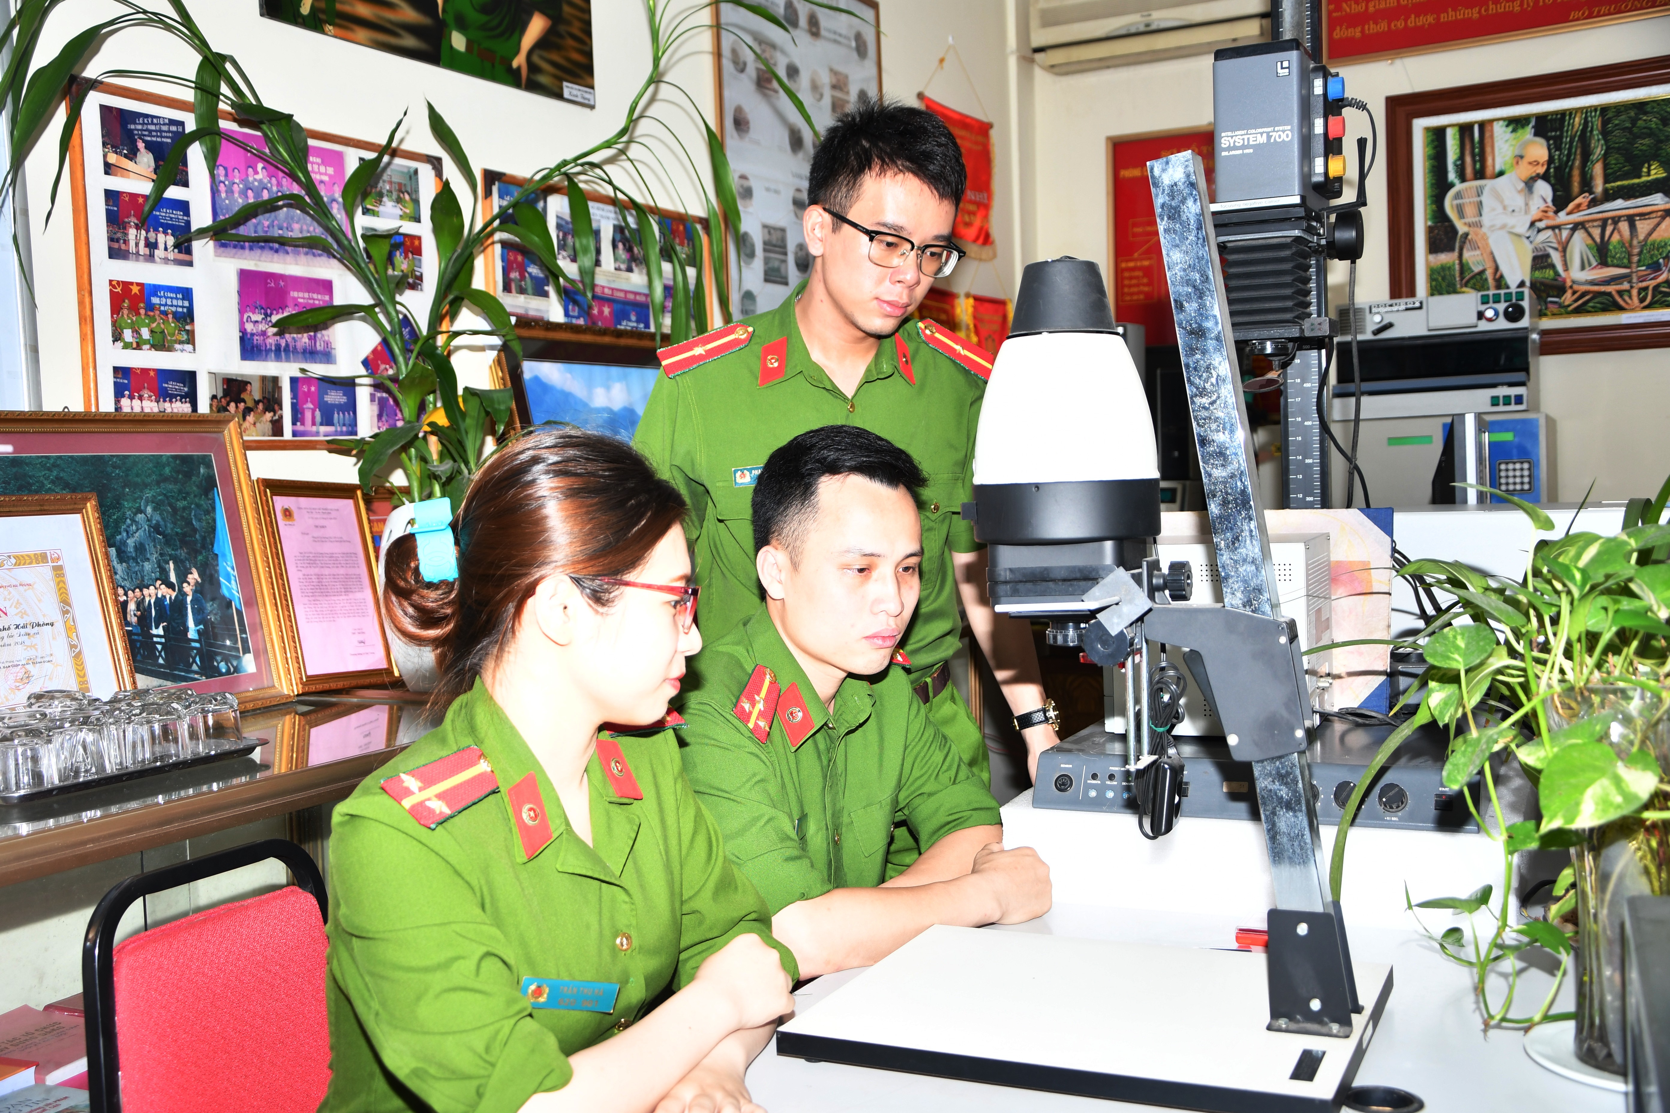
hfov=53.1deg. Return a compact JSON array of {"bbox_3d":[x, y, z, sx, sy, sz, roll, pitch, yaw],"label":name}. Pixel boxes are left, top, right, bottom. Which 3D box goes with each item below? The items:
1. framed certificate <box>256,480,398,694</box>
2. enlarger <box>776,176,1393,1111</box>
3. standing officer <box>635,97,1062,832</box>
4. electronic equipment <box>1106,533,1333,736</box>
[{"bbox_3d":[-0.814,0.046,2.697,0.030,0.340,0.256,-15,-5,21],"label":"framed certificate"},{"bbox_3d":[0.220,0.040,1.458,0.459,0.742,0.356,-1,3,26],"label":"enlarger"},{"bbox_3d":[0.035,0.300,1.970,0.520,1.670,0.360,-3,3,-18],"label":"standing officer"},{"bbox_3d":[0.482,0.092,2.052,0.241,0.228,0.220,-1,3,26],"label":"electronic equipment"}]

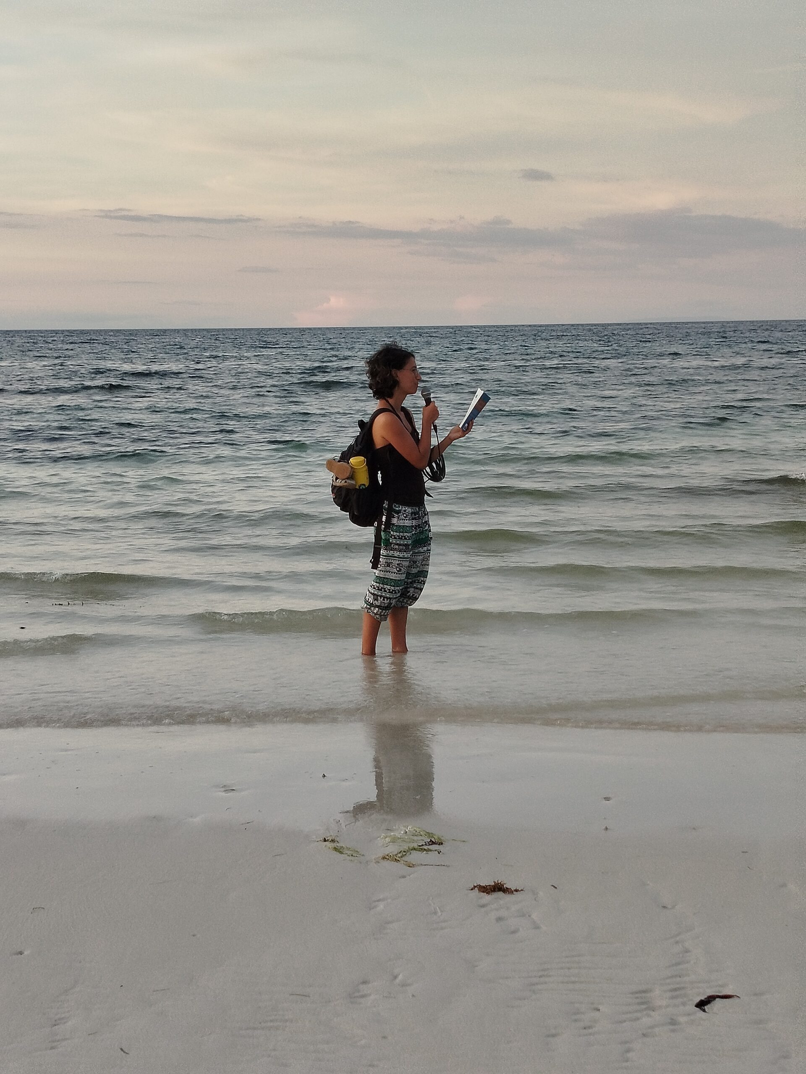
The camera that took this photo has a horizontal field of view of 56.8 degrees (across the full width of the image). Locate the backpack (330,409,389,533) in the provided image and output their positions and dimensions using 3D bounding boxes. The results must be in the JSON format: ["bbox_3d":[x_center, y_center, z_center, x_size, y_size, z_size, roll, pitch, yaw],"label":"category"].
[{"bbox_3d":[-0.211,-0.317,3.548,0.260,0.550,0.310,3,16,12],"label":"backpack"}]

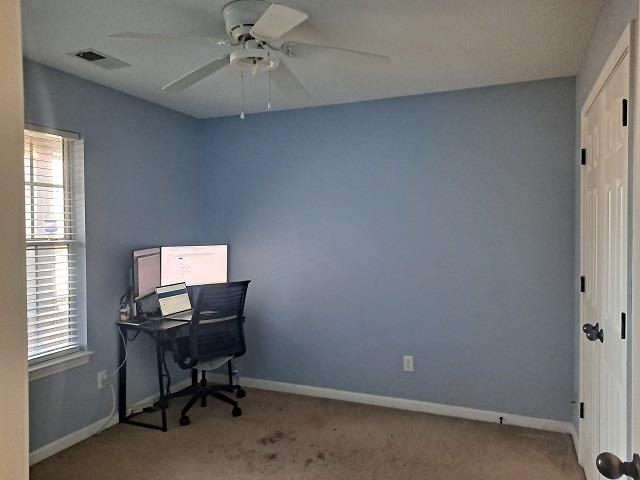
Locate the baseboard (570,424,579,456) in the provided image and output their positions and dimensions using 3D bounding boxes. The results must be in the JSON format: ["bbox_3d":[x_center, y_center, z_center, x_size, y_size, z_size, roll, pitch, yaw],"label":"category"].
[{"bbox_3d":[1.663,1.293,3.006,0.016,0.081,0.375,0,1,23],"label":"baseboard"}]

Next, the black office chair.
[{"bbox_3d":[-0.892,0.822,3.626,0.650,1.015,0.660,-1,2,-42],"label":"black office chair"}]

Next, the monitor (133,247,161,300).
[{"bbox_3d":[-1.301,0.240,3.446,0.042,0.358,0.612,0,1,-3],"label":"monitor"}]

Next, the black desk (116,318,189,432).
[{"bbox_3d":[-1.097,0.964,3.694,0.470,0.730,0.910,0,1,23],"label":"black desk"}]

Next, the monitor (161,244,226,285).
[{"bbox_3d":[-1.064,0.221,3.939,0.612,0.358,0.042,-1,2,-40],"label":"monitor"}]

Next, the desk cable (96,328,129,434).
[{"bbox_3d":[-1.467,0.986,3.275,0.120,0.710,0.190,0,1,23],"label":"desk cable"}]

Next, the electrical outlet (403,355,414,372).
[{"bbox_3d":[0.688,0.964,3.605,0.072,0.116,0.010,0,1,23],"label":"electrical outlet"}]

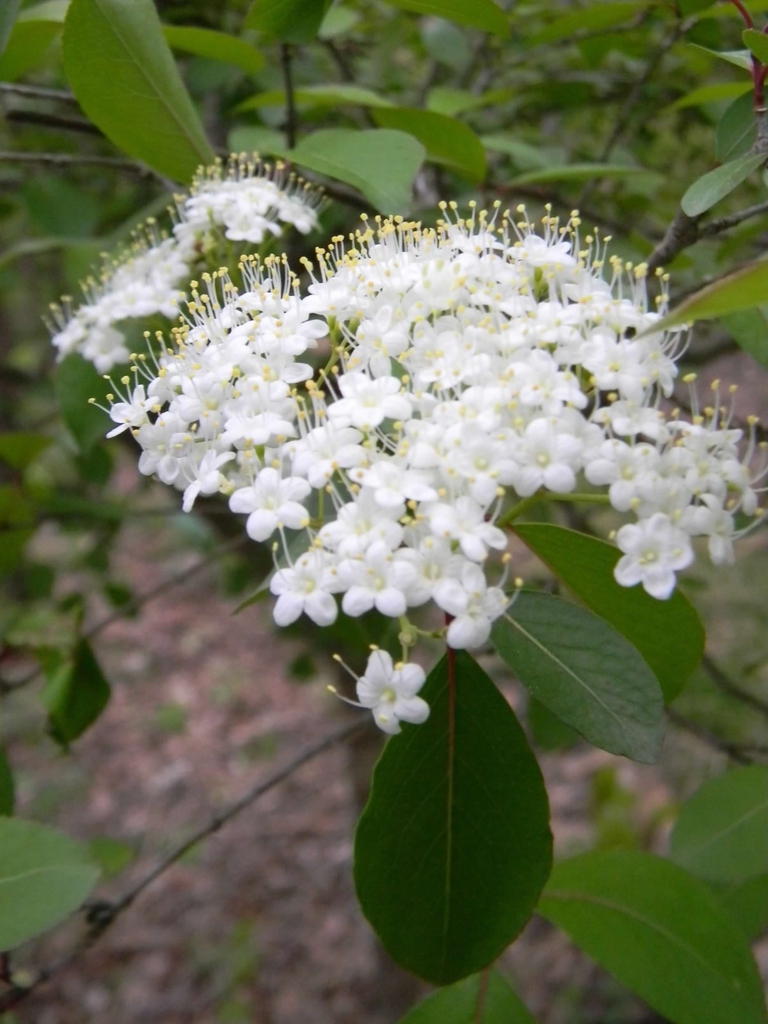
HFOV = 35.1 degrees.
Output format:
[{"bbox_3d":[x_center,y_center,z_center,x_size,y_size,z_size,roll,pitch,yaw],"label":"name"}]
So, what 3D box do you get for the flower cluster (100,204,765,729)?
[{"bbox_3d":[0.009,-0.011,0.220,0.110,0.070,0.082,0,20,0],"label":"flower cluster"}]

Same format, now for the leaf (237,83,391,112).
[{"bbox_3d":[-0.022,-0.130,0.380,0.049,0.009,0.022,0,20,0],"label":"leaf"}]

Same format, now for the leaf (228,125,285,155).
[{"bbox_3d":[-0.039,-0.116,0.380,0.024,0.009,0.018,0,20,0],"label":"leaf"}]

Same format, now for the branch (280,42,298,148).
[{"bbox_3d":[-0.029,-0.127,0.370,0.004,0.034,0.004,0,20,0],"label":"branch"}]

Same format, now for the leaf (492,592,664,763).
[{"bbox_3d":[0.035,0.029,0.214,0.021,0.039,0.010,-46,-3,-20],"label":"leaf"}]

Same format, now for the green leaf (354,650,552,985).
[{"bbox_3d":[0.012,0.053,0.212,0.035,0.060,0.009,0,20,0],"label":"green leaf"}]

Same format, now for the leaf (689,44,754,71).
[{"bbox_3d":[0.081,-0.109,0.290,0.017,0.007,0.010,0,20,0],"label":"leaf"}]

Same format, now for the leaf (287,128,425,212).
[{"bbox_3d":[-0.007,-0.084,0.300,0.036,0.017,0.026,0,20,0],"label":"leaf"}]

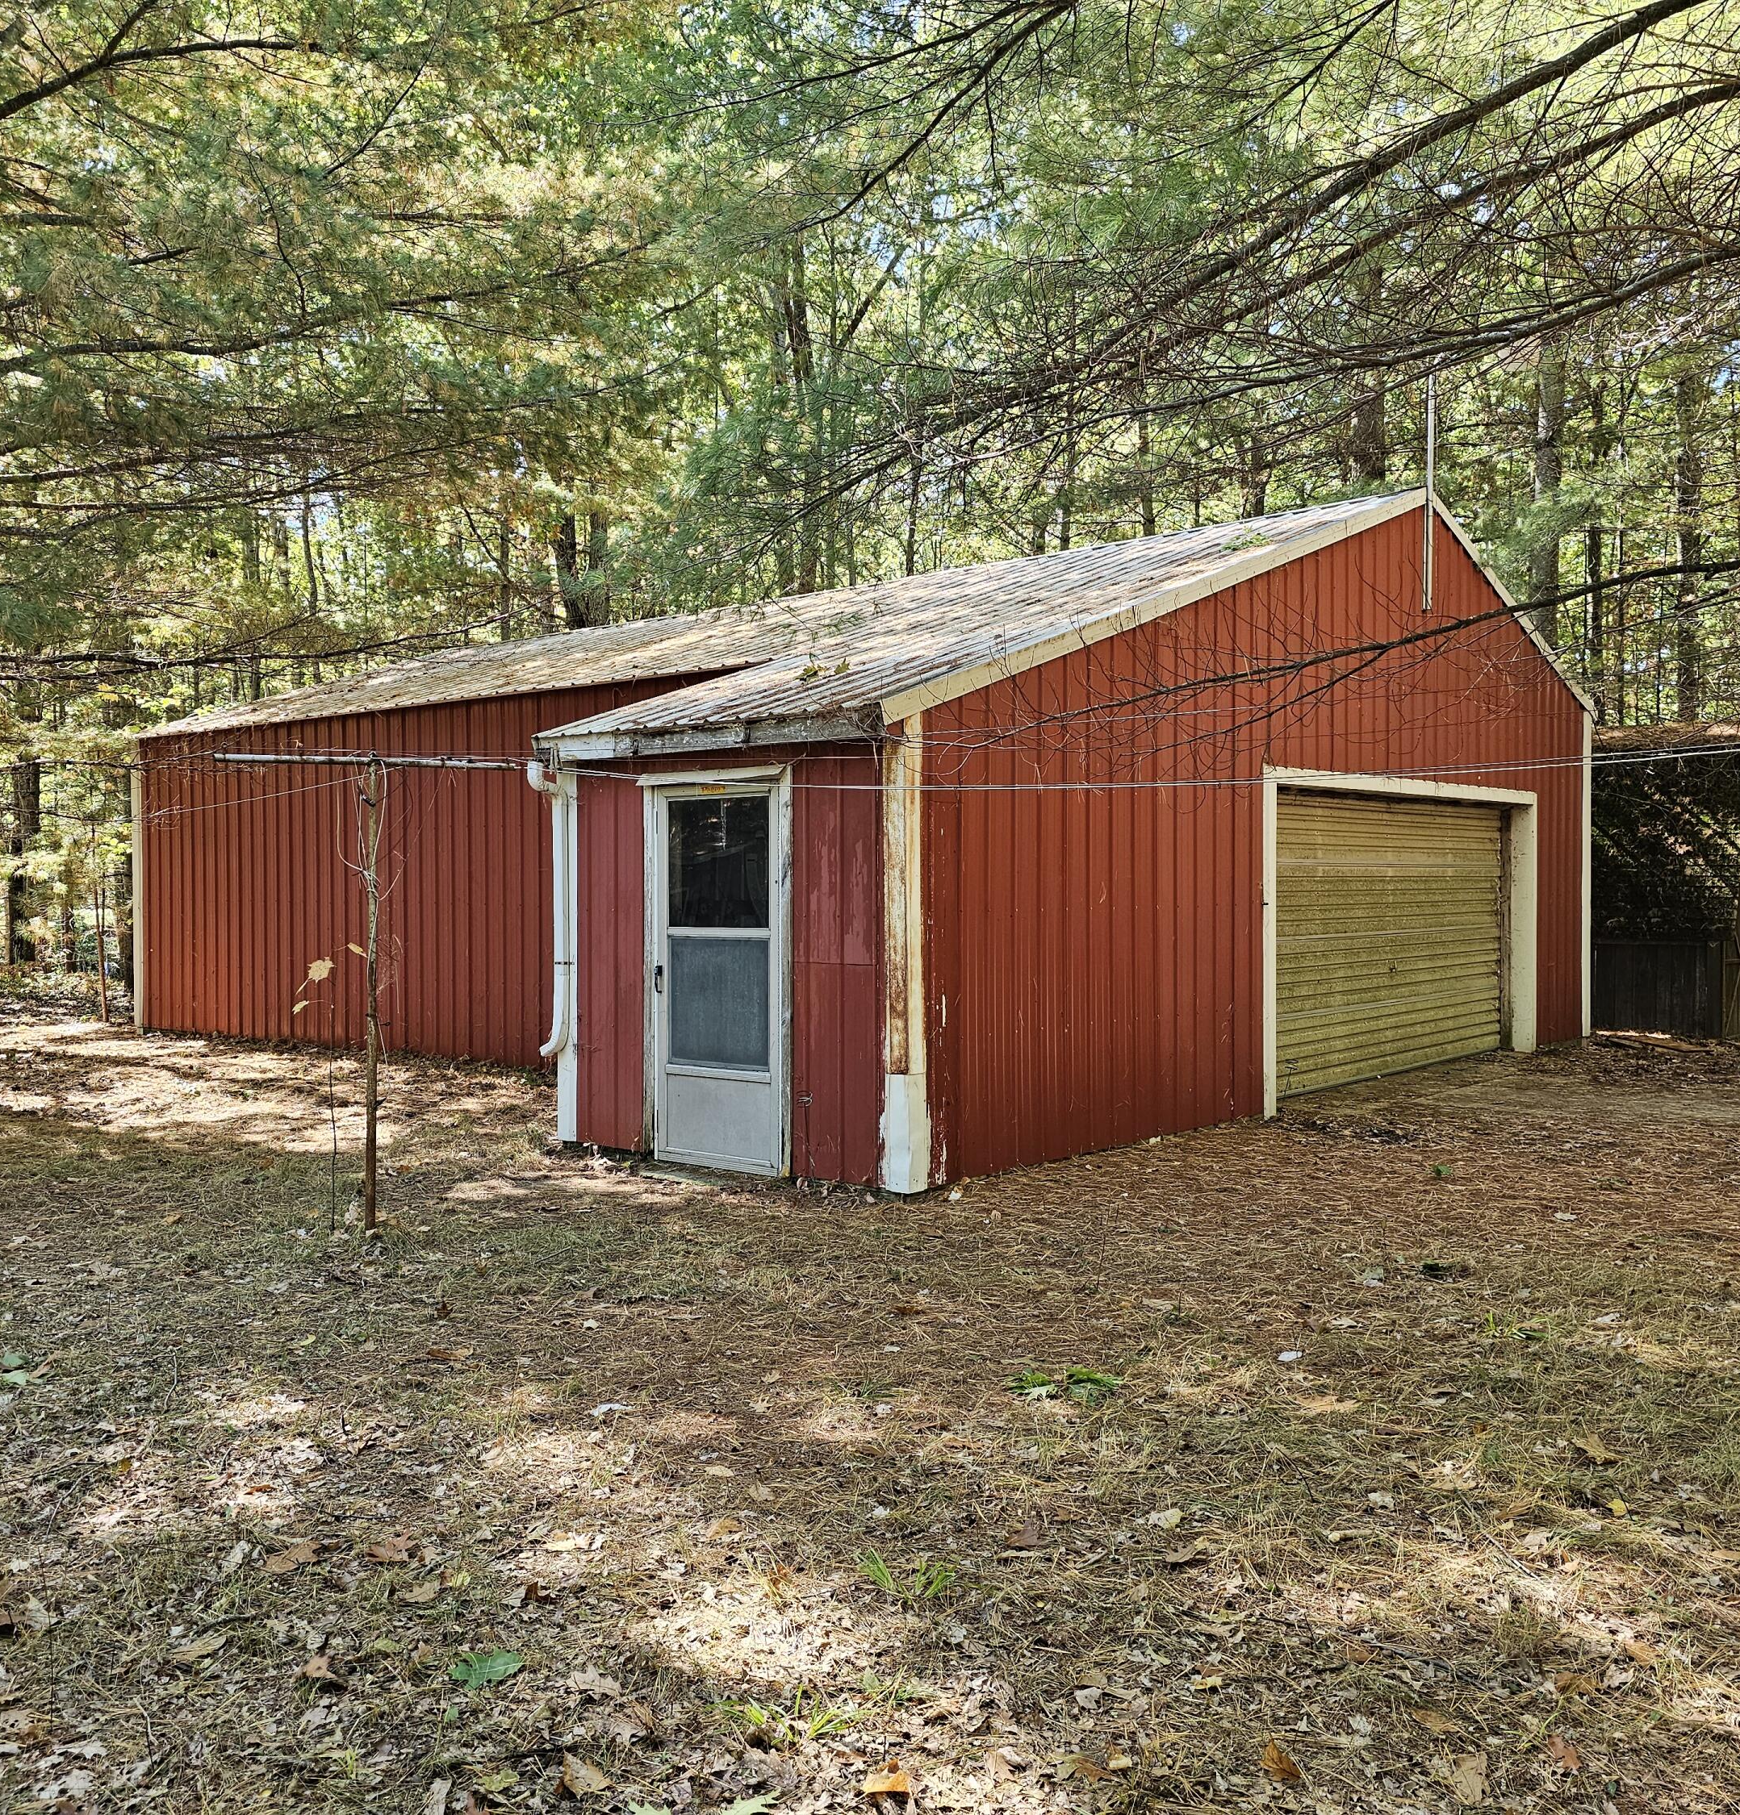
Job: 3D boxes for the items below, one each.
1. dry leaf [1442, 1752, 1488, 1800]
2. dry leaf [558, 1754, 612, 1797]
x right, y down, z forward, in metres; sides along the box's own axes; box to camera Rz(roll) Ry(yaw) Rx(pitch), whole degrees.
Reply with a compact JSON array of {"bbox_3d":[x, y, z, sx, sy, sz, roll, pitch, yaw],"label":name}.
[{"bbox_3d":[0.974,1.423,2.634,0.065,0.022,0.115,0,1,14],"label":"dry leaf"},{"bbox_3d":[-0.467,1.427,2.640,0.075,0.025,0.110,-1,1,-38],"label":"dry leaf"}]

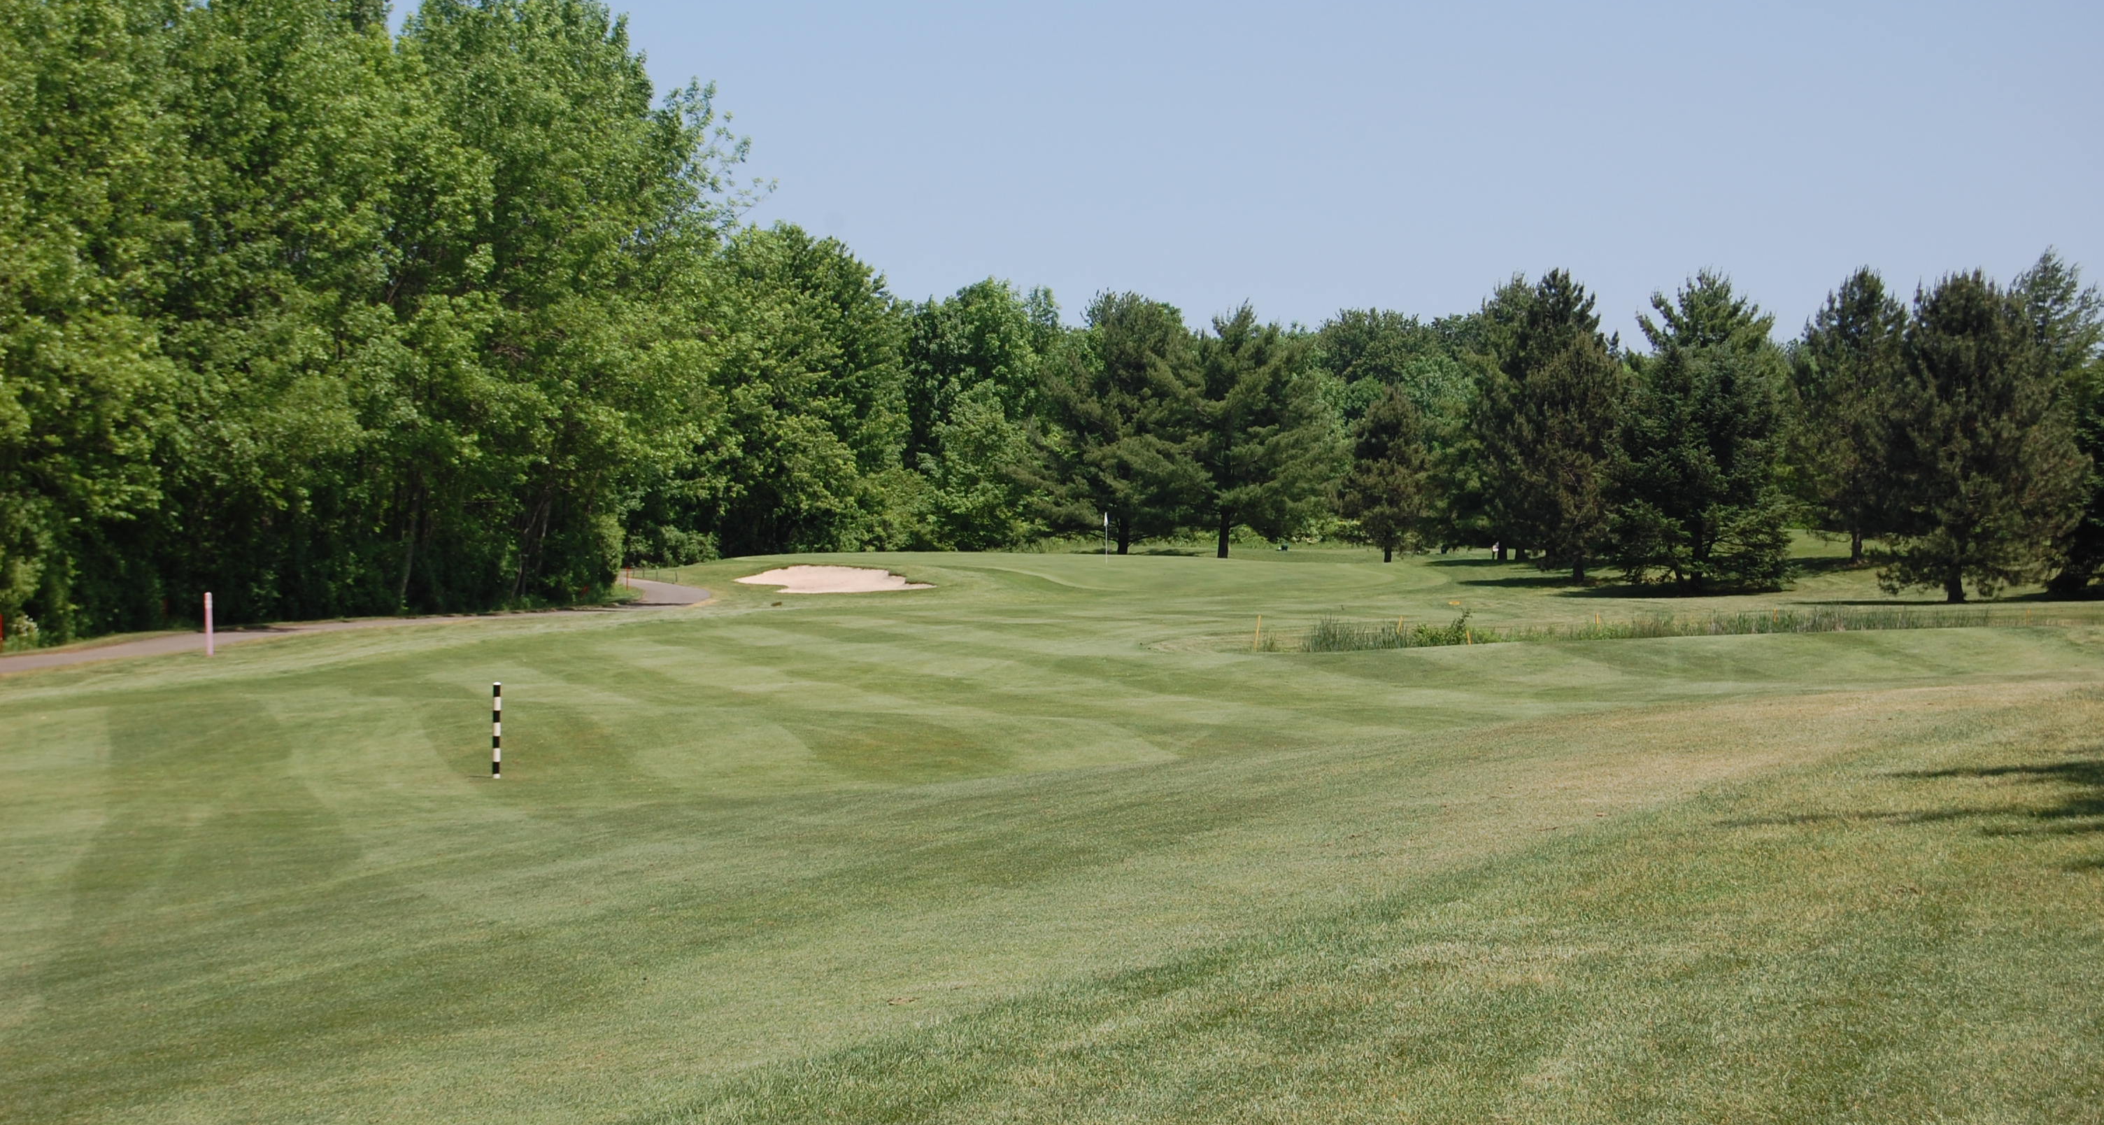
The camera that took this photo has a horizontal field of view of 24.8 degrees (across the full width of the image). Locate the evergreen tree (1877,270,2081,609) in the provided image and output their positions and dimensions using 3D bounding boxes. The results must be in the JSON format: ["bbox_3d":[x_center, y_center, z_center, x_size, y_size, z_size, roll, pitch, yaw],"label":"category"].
[{"bbox_3d":[35.200,-4.753,181.000,7.551,12.489,7.551,0,0,0],"label":"evergreen tree"}]

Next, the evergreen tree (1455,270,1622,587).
[{"bbox_3d":[20.187,-5.579,197.000,6.362,12.782,6.362,0,0,0],"label":"evergreen tree"}]

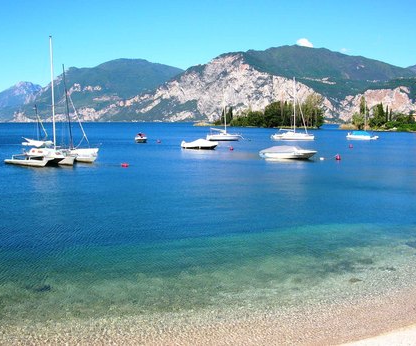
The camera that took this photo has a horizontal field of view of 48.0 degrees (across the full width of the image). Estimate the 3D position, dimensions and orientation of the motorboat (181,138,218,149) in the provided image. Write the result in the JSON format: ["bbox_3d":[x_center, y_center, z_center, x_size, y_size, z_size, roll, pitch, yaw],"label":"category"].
[{"bbox_3d":[-1.162,-4.032,63.790,4.900,1.600,1.900,0,6,-3],"label":"motorboat"}]

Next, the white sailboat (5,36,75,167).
[{"bbox_3d":[-13.969,-6.252,40.954,7.000,11.030,4.500,5,8,38],"label":"white sailboat"}]

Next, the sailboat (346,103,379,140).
[{"bbox_3d":[31.521,-10.532,94.842,6.400,7.700,2.300,-1,6,-5],"label":"sailboat"}]

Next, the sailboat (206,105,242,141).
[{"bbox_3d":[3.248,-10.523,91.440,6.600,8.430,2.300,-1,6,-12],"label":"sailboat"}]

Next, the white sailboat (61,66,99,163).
[{"bbox_3d":[-13.079,-5.567,44.225,7.200,8.950,2.400,5,8,38],"label":"white sailboat"}]

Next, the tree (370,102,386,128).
[{"bbox_3d":[66.703,-22.797,183.607,6.200,9.760,6.200,3,7,25],"label":"tree"}]

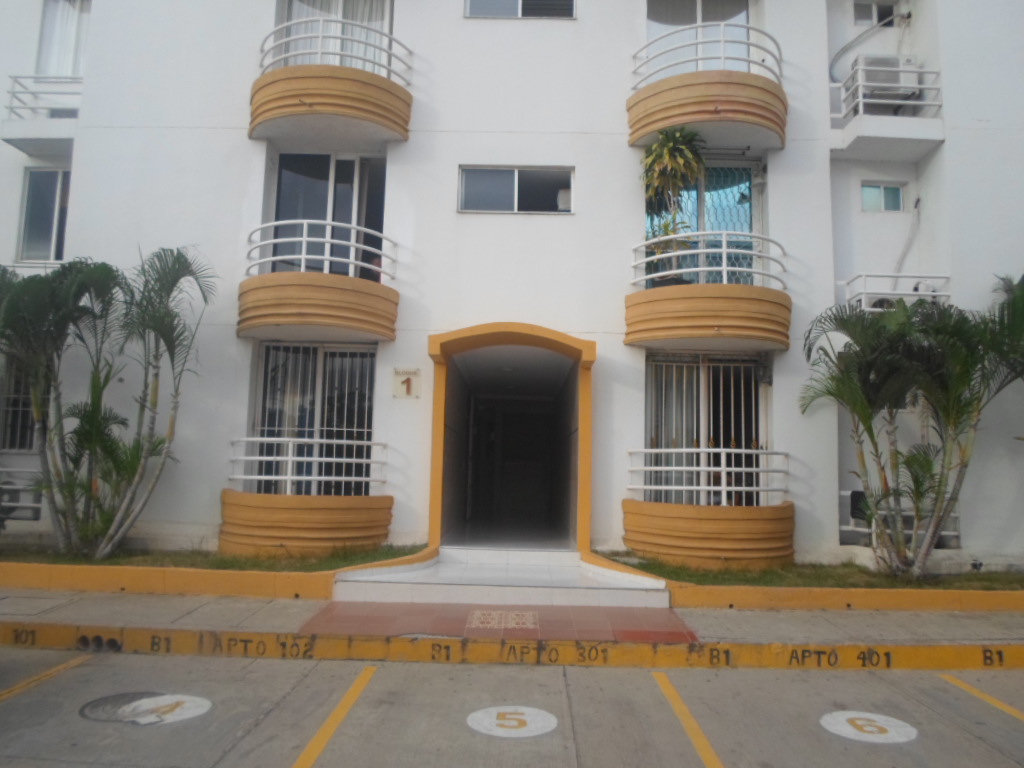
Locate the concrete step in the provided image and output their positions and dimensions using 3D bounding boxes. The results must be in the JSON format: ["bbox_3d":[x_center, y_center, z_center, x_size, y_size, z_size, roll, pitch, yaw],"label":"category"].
[{"bbox_3d":[-0.047,2.165,8.440,3.355,0.373,2.088,1,-8,1],"label":"concrete step"}]

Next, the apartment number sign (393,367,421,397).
[{"bbox_3d":[-1.397,-0.016,9.801,0.378,0.398,0.030,1,-8,1],"label":"apartment number sign"}]

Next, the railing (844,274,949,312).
[{"bbox_3d":[5.002,-0.876,9.634,1.193,0.970,0.514,1,-8,1],"label":"railing"}]

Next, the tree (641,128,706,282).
[{"bbox_3d":[2.106,-2.364,9.604,0.820,2.068,0.800,1,-8,1],"label":"tree"}]

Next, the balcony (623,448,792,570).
[{"bbox_3d":[2.532,1.527,9.118,2.241,1.386,0.847,1,-8,1],"label":"balcony"}]

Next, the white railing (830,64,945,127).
[{"bbox_3d":[5.060,-3.853,10.023,1.261,0.708,0.466,1,-8,1],"label":"white railing"}]

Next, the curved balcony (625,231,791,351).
[{"bbox_3d":[2.616,-1.181,9.494,2.241,1.334,0.847,1,-8,1],"label":"curved balcony"}]

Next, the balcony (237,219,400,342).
[{"bbox_3d":[-2.605,-1.332,9.589,2.241,1.334,0.847,1,-8,1],"label":"balcony"}]

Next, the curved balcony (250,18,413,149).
[{"bbox_3d":[-2.530,-4.065,9.969,2.241,1.334,0.847,1,-8,1],"label":"curved balcony"}]

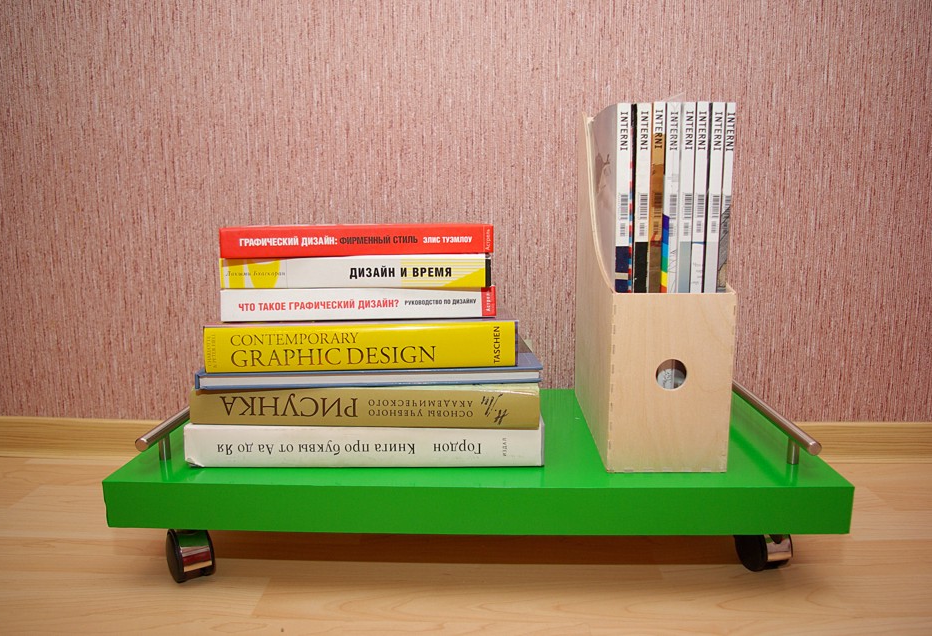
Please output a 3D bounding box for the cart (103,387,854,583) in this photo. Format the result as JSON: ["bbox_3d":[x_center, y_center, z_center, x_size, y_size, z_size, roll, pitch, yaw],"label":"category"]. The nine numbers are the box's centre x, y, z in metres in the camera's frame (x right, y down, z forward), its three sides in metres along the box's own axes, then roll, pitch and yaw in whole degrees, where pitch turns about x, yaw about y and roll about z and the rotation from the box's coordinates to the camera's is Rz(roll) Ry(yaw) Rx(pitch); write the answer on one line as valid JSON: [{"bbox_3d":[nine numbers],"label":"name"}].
[{"bbox_3d":[0.011,0.144,0.708,0.593,0.138,0.296,0,9,2],"label":"cart"}]

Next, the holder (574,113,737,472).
[{"bbox_3d":[0.169,-0.049,0.676,0.097,0.316,0.241,0,9,2],"label":"holder"}]

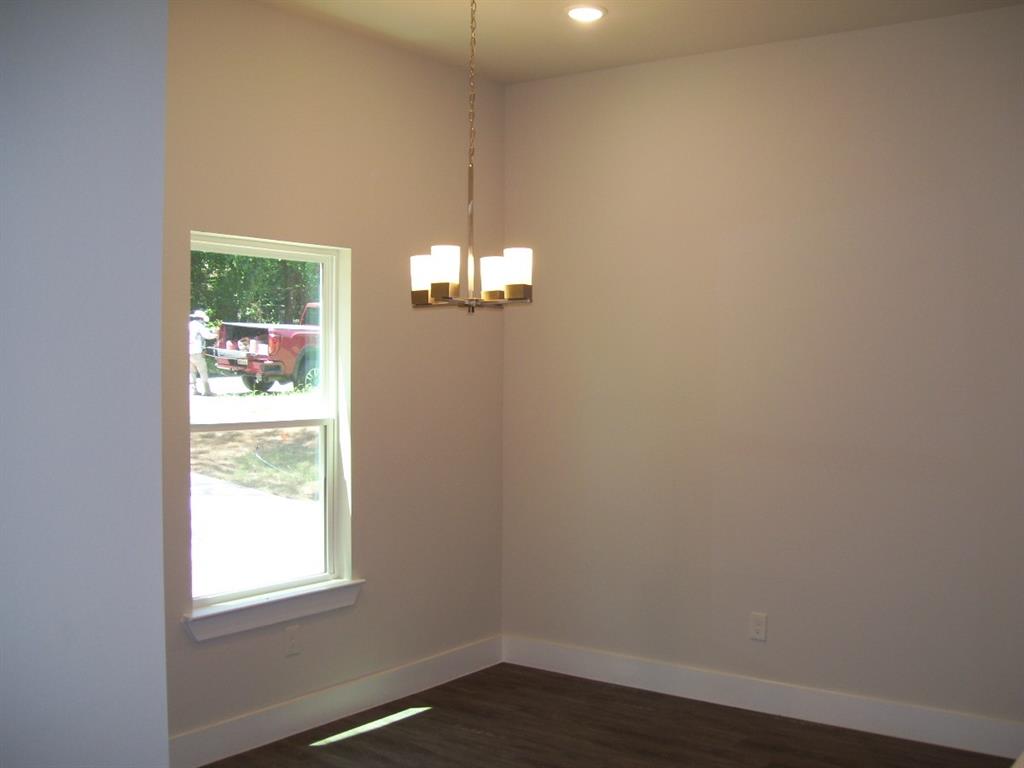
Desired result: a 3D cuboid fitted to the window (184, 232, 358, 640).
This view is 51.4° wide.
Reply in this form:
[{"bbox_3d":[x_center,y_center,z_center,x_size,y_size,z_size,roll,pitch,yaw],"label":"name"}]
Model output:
[{"bbox_3d":[-0.935,0.189,4.107,0.120,1.480,0.860,1,2,37],"label":"window"}]

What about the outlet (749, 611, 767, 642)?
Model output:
[{"bbox_3d":[1.033,1.017,4.471,0.073,0.117,0.010,1,2,37],"label":"outlet"}]

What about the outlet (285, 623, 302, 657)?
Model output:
[{"bbox_3d":[-0.856,1.004,4.175,0.010,0.117,0.073,1,2,37],"label":"outlet"}]

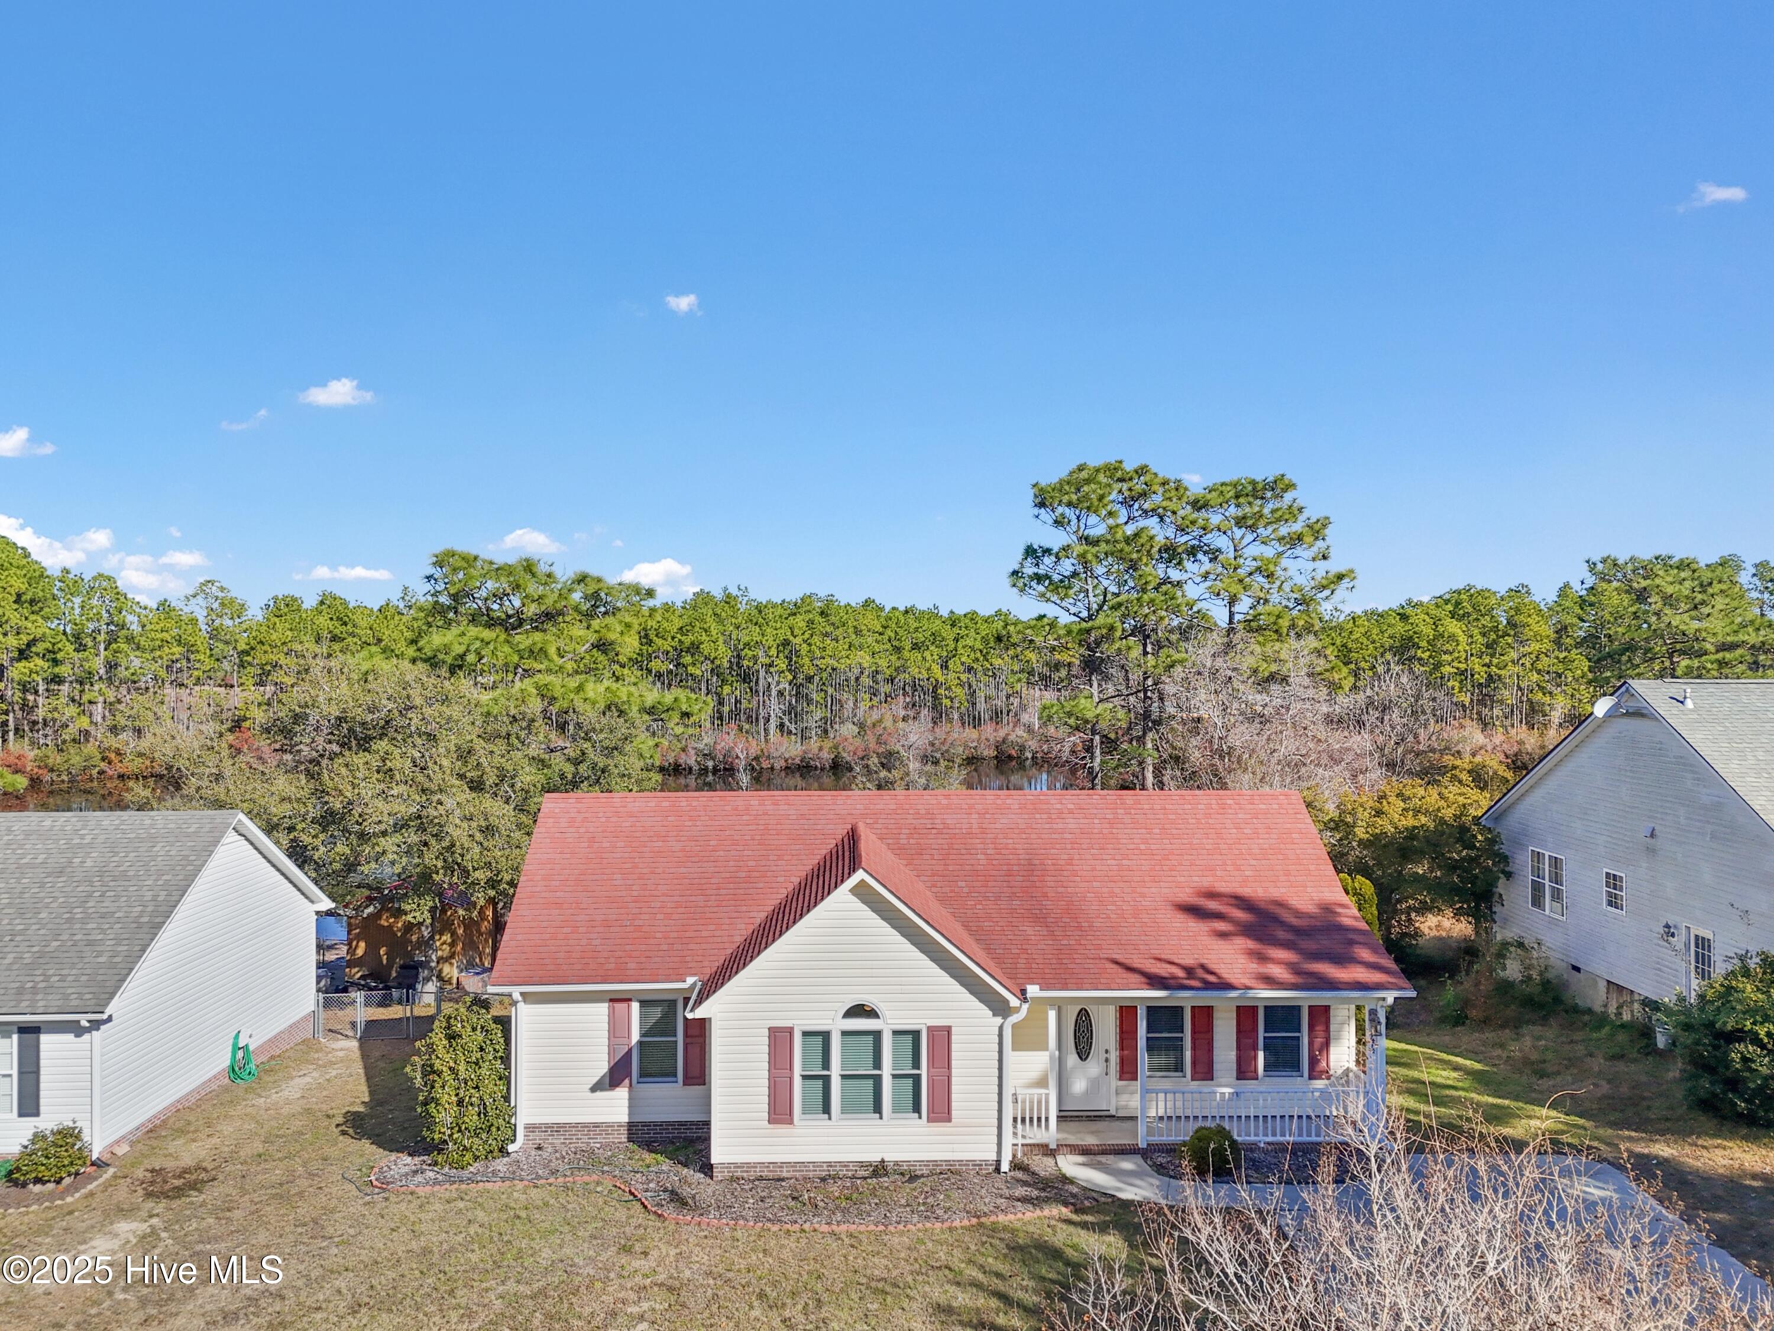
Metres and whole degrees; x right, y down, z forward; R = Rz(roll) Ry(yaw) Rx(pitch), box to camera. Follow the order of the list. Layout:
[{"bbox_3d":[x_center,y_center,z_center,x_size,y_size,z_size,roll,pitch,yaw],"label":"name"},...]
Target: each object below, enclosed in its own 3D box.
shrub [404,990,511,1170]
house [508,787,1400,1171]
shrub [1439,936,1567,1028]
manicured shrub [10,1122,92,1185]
[{"bbox_3d":[-7.080,6.780,20.400,1.750,2.700,1.650,0,0,0],"label":"shrub"},{"bbox_3d":[0.861,5.254,23.838,15.383,5.492,9.583,0,0,-2],"label":"house"},{"bbox_3d":[14.775,7.500,29.500,2.800,1.750,2.300,0,0,0],"label":"shrub"},{"bbox_3d":[-13.384,7.670,19.650,1.300,0.920,1.150,0,0,0],"label":"manicured shrub"}]

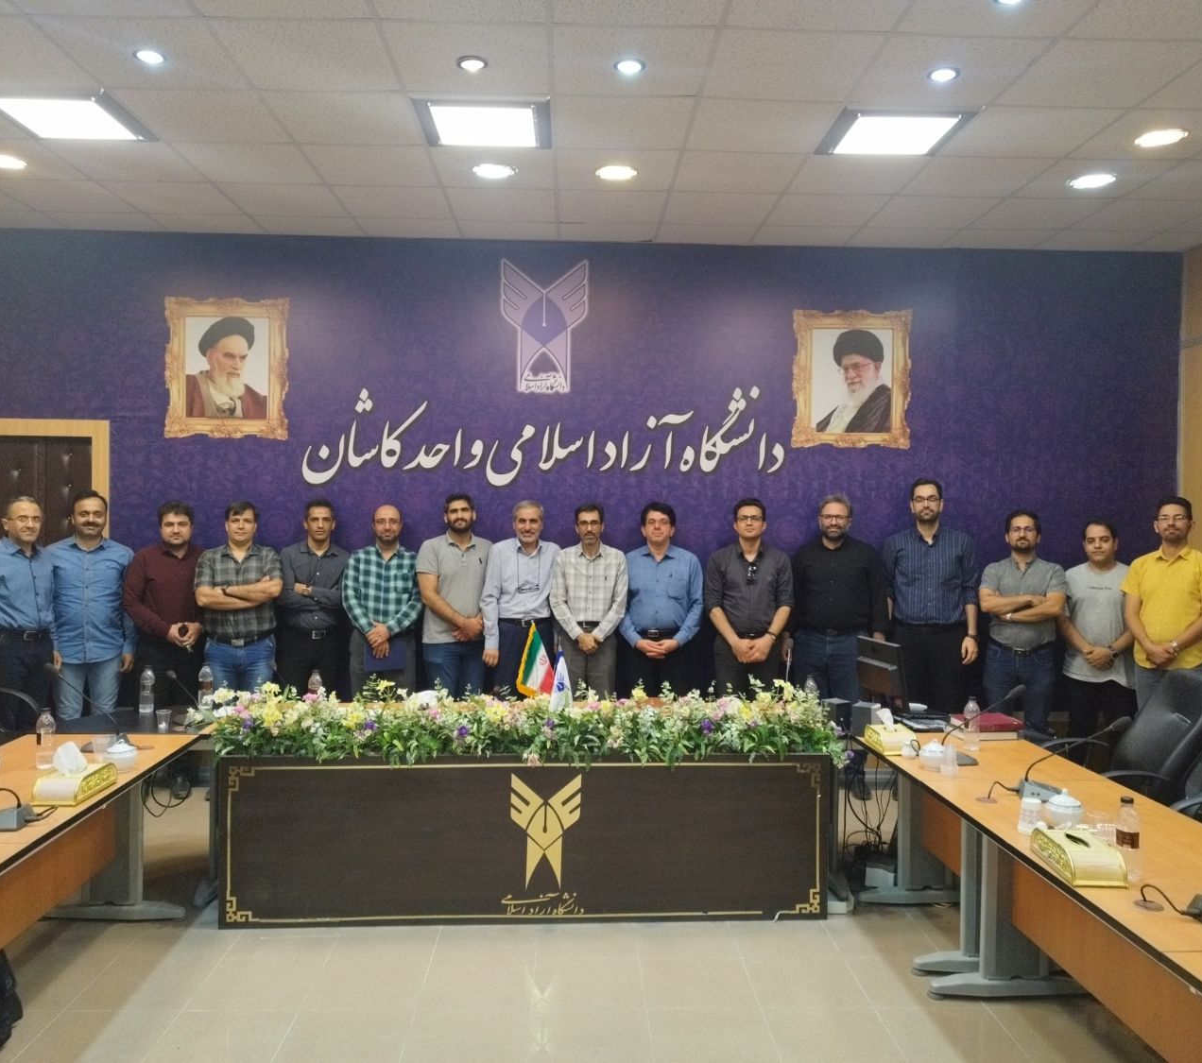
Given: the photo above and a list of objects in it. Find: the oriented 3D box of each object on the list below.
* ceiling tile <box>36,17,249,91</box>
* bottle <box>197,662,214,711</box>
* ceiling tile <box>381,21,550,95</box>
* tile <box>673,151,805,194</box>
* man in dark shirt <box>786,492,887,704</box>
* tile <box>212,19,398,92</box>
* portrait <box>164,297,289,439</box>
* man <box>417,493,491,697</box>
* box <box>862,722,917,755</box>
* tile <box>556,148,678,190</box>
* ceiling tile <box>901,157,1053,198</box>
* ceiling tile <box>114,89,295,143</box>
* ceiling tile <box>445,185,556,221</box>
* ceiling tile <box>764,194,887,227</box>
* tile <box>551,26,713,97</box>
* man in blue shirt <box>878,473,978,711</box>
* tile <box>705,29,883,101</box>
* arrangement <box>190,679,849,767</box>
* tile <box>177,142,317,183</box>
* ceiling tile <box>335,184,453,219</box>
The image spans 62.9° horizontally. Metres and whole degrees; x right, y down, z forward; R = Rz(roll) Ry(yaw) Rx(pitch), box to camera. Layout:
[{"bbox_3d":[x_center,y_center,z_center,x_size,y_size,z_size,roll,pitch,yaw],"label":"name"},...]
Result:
[{"bbox_3d":[-1.690,-1.791,3.667,0.600,0.020,0.600,1,1,-2],"label":"ceiling tile"},{"bbox_3d":[-1.876,0.734,4.696,0.066,0.225,0.066,0,1,-2],"label":"bottle"},{"bbox_3d":[-0.482,-1.760,3.653,0.595,0.020,0.590,1,1,-2],"label":"ceiling tile"},{"bbox_3d":[0.669,-1.775,4.847,0.595,0.020,0.590,1,1,-2],"label":"tile"},{"bbox_3d":[1.392,0.691,5.801,0.570,1.845,0.310,1,1,9],"label":"man in dark shirt"},{"bbox_3d":[-1.086,-1.786,3.687,0.600,0.020,0.600,1,1,-2],"label":"tile"},{"bbox_3d":[-2.332,-1.020,6.116,0.772,0.882,0.030,0,1,-3],"label":"portrait"},{"bbox_3d":[-0.841,0.686,5.675,0.500,1.815,0.320,0,1,-5],"label":"man"},{"bbox_3d":[1.211,0.862,4.104,0.140,0.082,0.285,1,1,1],"label":"box"},{"bbox_3d":[0.081,-1.798,4.880,0.600,0.020,0.600,1,1,-2],"label":"tile"},{"bbox_3d":[1.878,-1.782,4.933,0.600,0.020,0.600,1,1,-2],"label":"ceiling tile"},{"bbox_3d":[-1.684,-1.784,4.197,0.595,0.020,0.590,1,1,-2],"label":"ceiling tile"},{"bbox_3d":[-0.536,-1.817,5.456,0.600,0.020,0.600,1,1,-2],"label":"ceiling tile"},{"bbox_3d":[1.244,-1.783,5.444,0.595,0.020,0.590,1,1,-2],"label":"ceiling tile"},{"bbox_3d":[0.115,-1.775,3.714,0.600,0.020,0.600,1,2,-2],"label":"tile"},{"bbox_3d":[1.985,0.645,5.933,0.540,1.923,0.320,1,1,10],"label":"man in blue shirt"},{"bbox_3d":[0.722,-1.794,3.786,0.600,0.020,0.600,0,1,-2],"label":"tile"},{"bbox_3d":[-0.333,0.810,4.250,2.720,0.320,0.360,1,2,-3],"label":"arrangement"},{"bbox_3d":[-1.726,-1.829,4.865,0.600,0.020,0.600,1,2,-2],"label":"tile"},{"bbox_3d":[-1.141,-1.842,5.484,0.600,0.020,0.600,1,2,-2],"label":"ceiling tile"}]

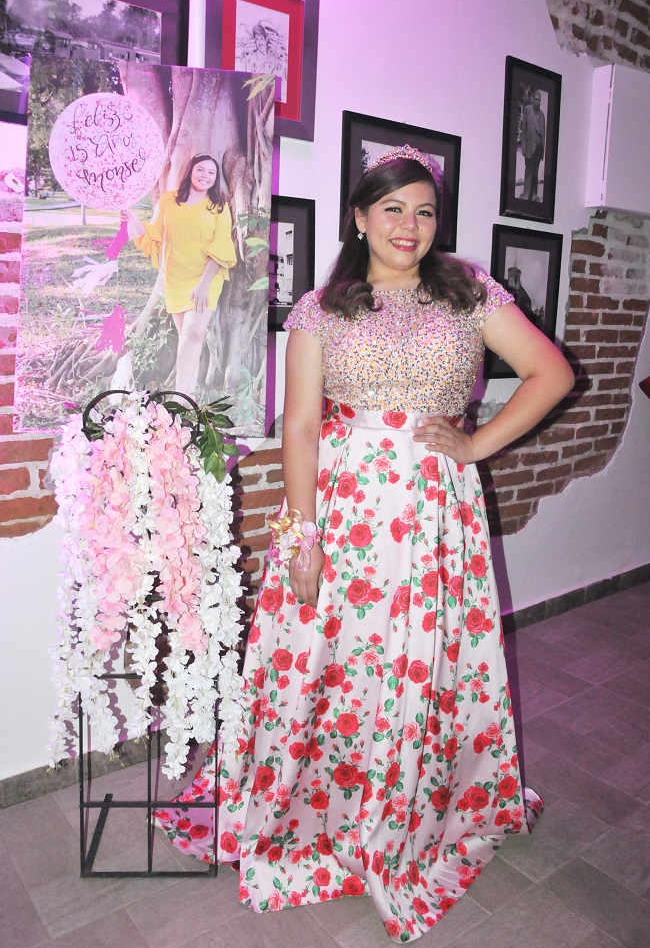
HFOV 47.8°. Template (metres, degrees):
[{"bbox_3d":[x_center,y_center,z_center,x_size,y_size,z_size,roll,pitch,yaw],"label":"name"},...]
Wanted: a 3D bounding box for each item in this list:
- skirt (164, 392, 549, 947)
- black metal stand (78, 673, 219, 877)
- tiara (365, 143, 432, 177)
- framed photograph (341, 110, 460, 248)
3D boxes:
[{"bbox_3d":[0.084,0.352,1.742,0.990,1.077,0.760,0,11,-7],"label":"skirt"},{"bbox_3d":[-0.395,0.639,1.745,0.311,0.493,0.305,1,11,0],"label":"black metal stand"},{"bbox_3d":[0.150,-0.634,1.482,0.142,0.062,0.075,0,11,-8],"label":"tiara"},{"bbox_3d":[0.252,-0.891,2.272,0.493,0.368,0.028,-7,14,-36],"label":"framed photograph"}]

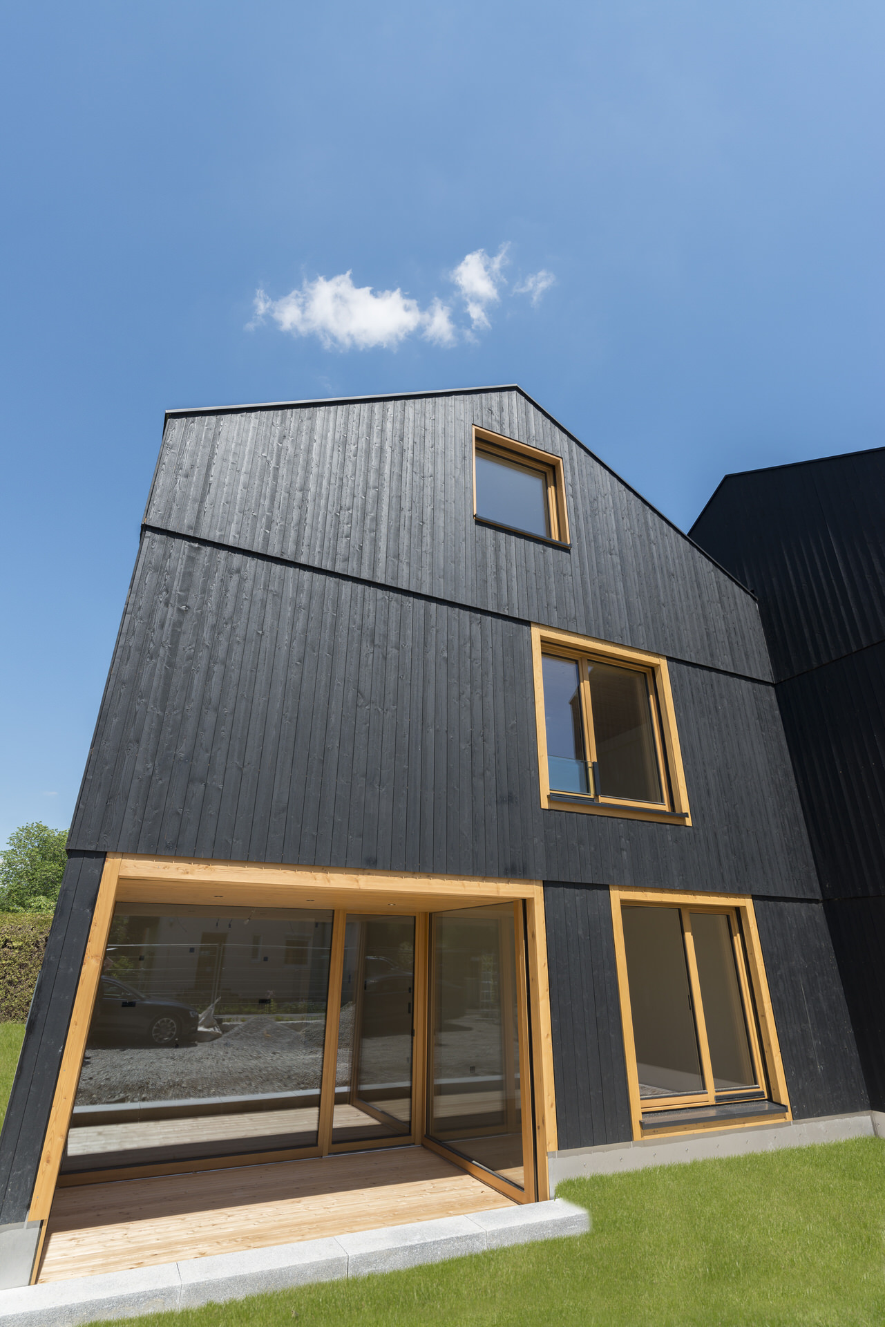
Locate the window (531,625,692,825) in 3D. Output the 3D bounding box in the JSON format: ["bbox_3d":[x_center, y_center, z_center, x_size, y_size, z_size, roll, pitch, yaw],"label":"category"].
[{"bbox_3d":[1.875,0.722,7.166,2.009,2.095,0.200,12,-26,-23],"label":"window"}]

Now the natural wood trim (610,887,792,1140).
[{"bbox_3d":[2.532,3.406,6.310,1.984,2.092,0.200,12,-26,-23],"label":"natural wood trim"}]

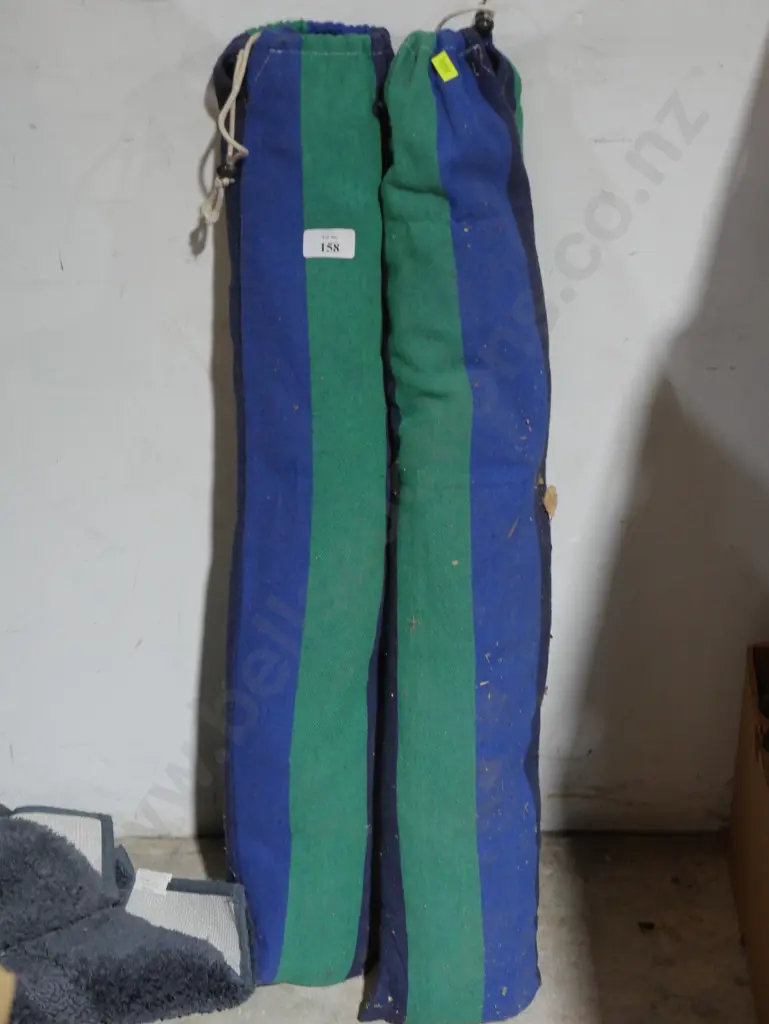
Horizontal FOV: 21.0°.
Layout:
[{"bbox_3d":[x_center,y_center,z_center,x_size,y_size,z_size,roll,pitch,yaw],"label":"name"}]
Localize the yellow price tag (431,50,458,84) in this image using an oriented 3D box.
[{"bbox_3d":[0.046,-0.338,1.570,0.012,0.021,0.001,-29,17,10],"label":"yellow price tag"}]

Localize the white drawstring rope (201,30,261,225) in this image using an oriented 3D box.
[{"bbox_3d":[-0.120,-0.301,1.620,0.047,0.167,0.038,0,32,0],"label":"white drawstring rope"}]

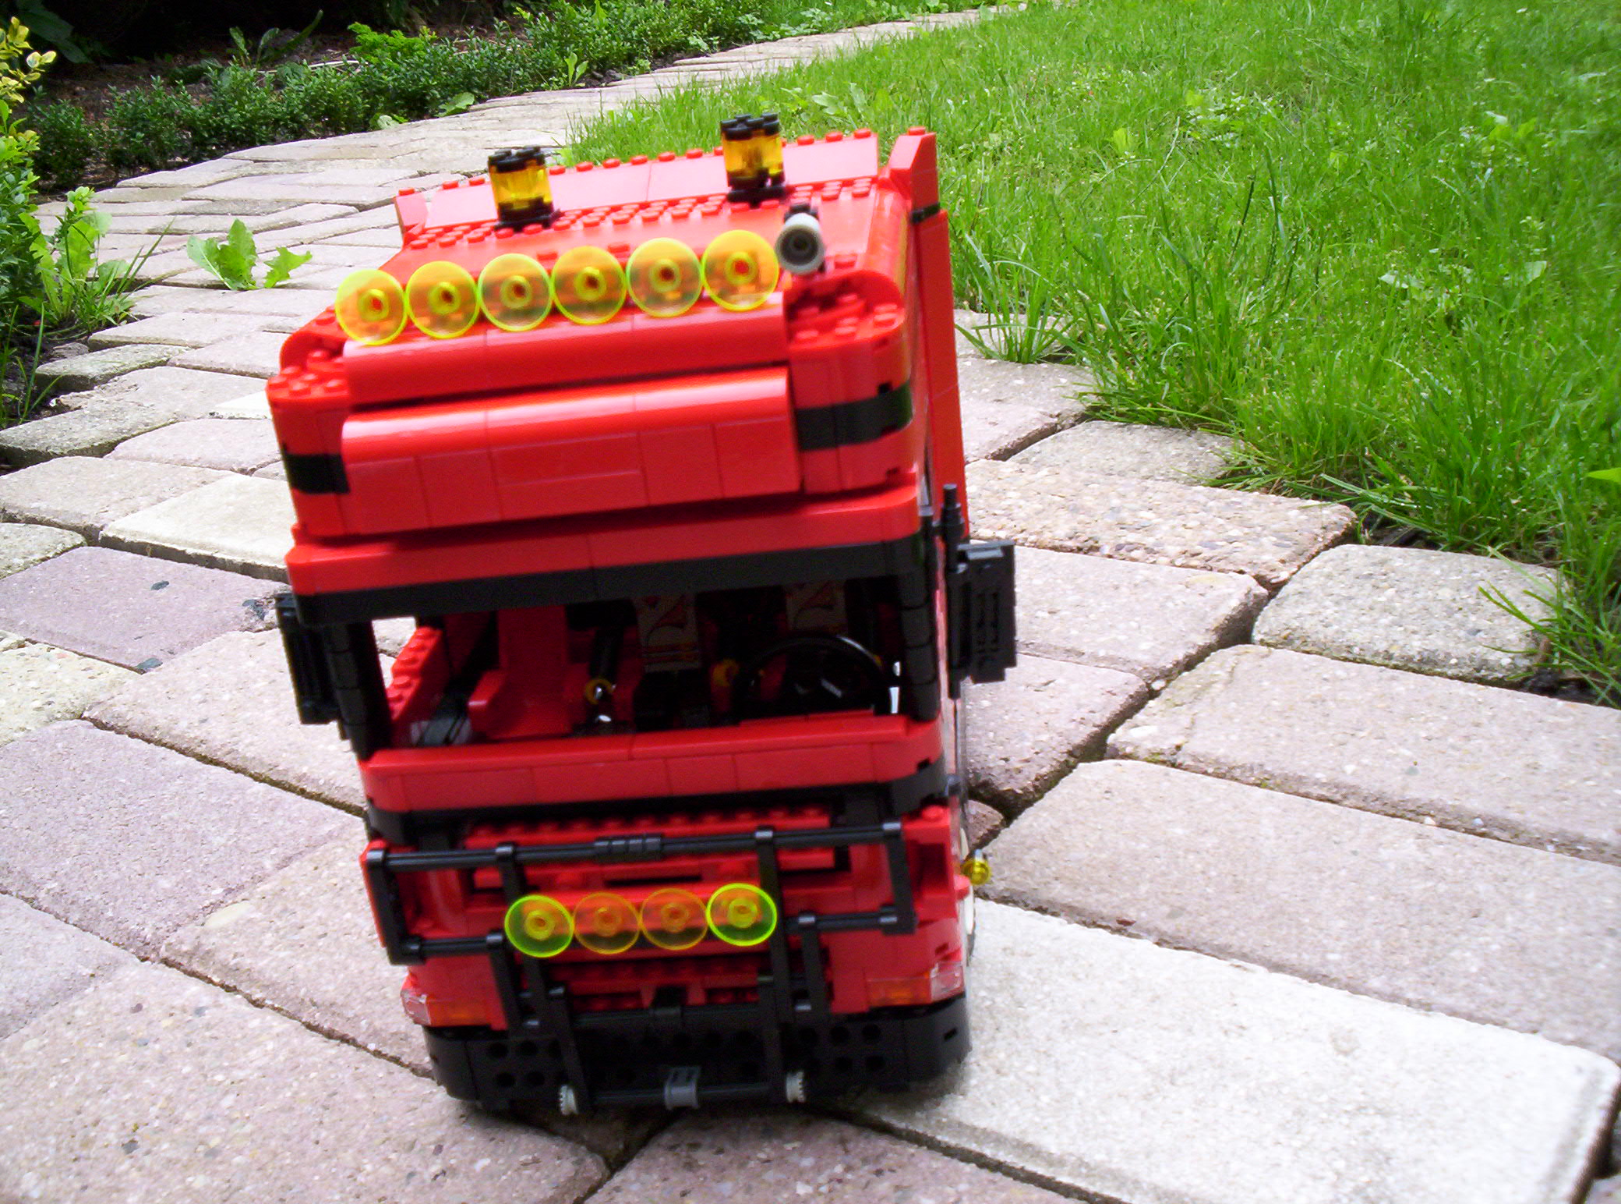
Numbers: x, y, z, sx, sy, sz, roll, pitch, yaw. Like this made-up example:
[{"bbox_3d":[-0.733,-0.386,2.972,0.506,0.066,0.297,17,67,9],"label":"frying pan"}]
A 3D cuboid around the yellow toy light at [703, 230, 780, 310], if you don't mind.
[{"bbox_3d":[-0.014,-0.069,0.359,0.016,0.016,0.006,-4,5,8],"label":"yellow toy light"}]

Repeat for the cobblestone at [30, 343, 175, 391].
[{"bbox_3d":[-0.647,-0.201,1.615,0.108,0.050,0.108,5,23,30],"label":"cobblestone"}]

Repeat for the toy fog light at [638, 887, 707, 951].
[{"bbox_3d":[-0.031,0.072,0.399,0.016,0.016,0.006,-4,18,8],"label":"toy fog light"}]

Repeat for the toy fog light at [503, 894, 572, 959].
[{"bbox_3d":[-0.063,0.075,0.403,0.016,0.016,0.006,-4,18,8],"label":"toy fog light"}]

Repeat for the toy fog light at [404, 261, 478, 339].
[{"bbox_3d":[-0.077,-0.064,0.368,0.016,0.016,0.006,-4,5,8],"label":"toy fog light"}]

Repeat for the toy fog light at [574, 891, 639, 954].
[{"bbox_3d":[-0.047,0.074,0.401,0.016,0.016,0.006,-4,18,8],"label":"toy fog light"}]

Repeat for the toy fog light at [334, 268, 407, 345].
[{"bbox_3d":[-0.093,-0.063,0.370,0.016,0.016,0.006,-4,5,8],"label":"toy fog light"}]

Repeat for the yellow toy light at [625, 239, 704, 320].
[{"bbox_3d":[-0.030,-0.068,0.361,0.016,0.016,0.006,-4,5,8],"label":"yellow toy light"}]

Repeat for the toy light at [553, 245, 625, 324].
[{"bbox_3d":[-0.046,-0.066,0.363,0.016,0.016,0.006,-4,5,8],"label":"toy light"}]

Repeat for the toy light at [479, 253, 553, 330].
[{"bbox_3d":[-0.062,-0.065,0.365,0.016,0.016,0.006,-4,5,8],"label":"toy light"}]

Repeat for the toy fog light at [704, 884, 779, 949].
[{"bbox_3d":[-0.015,0.071,0.396,0.016,0.016,0.006,-4,18,8],"label":"toy fog light"}]

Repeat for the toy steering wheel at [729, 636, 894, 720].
[{"bbox_3d":[0.001,0.025,0.409,0.038,0.038,0.010,-4,20,8],"label":"toy steering wheel"}]

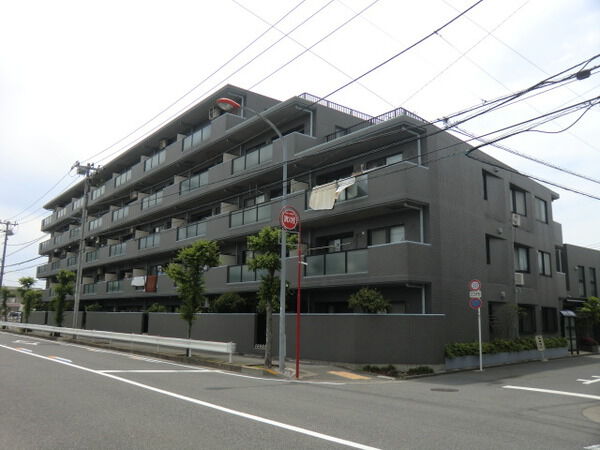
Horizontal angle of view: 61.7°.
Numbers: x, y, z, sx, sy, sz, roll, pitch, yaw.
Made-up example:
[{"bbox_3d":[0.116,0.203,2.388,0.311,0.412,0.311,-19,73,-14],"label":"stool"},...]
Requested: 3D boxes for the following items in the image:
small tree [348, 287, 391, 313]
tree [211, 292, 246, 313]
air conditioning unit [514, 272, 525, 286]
[{"bbox_3d":[2.454,3.533,17.676,1.350,2.690,1.350,9,-13,-38],"label":"small tree"},{"bbox_3d":[-3.587,4.739,24.981,1.700,2.750,1.700,9,-13,-38],"label":"tree"},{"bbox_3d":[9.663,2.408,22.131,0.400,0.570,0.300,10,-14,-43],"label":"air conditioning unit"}]

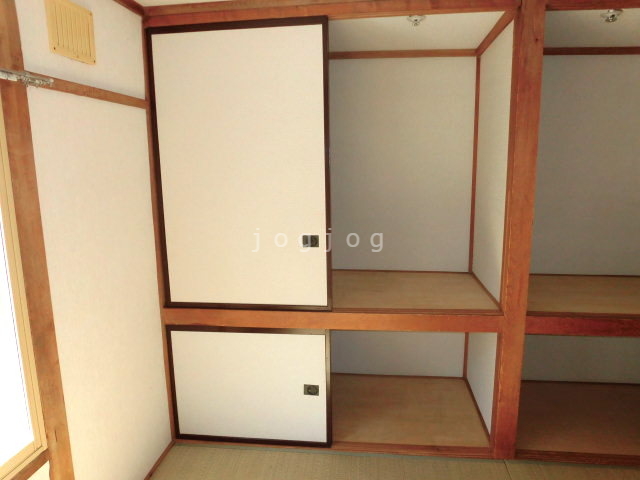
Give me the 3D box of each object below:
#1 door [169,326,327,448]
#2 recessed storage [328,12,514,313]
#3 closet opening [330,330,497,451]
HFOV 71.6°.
[{"bbox_3d":[-0.376,0.780,2.380,0.870,0.655,0.030,0,9,7],"label":"door"},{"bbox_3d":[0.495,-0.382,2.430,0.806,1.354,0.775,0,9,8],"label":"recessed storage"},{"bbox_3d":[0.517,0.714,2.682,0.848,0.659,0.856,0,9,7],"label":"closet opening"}]

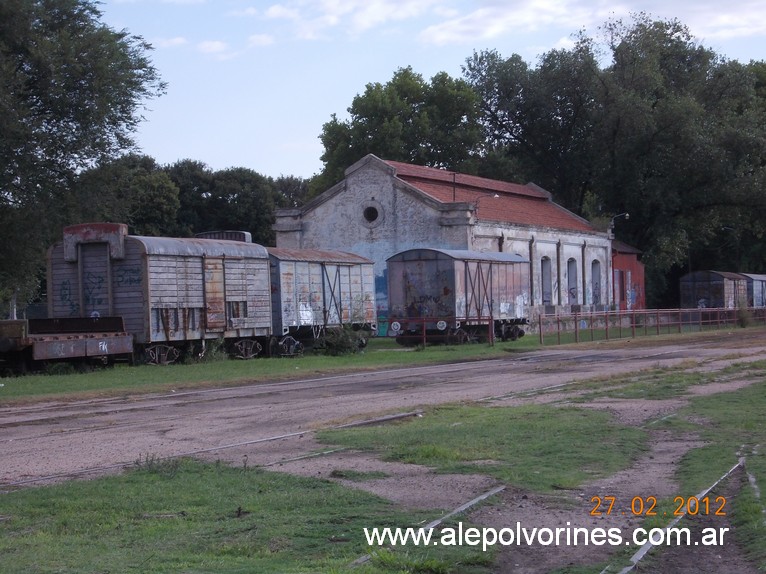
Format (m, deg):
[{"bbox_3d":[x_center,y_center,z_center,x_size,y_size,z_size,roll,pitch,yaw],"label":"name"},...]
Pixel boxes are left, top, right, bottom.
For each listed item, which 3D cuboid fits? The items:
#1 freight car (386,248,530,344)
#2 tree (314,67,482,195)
[{"bbox_3d":[3.367,0.545,106.977,2.930,4.115,12.678,-1,-1,18],"label":"freight car"},{"bbox_3d":[0.918,-5.865,170.061,12.000,18.200,12.000,-1,-1,0],"label":"tree"}]

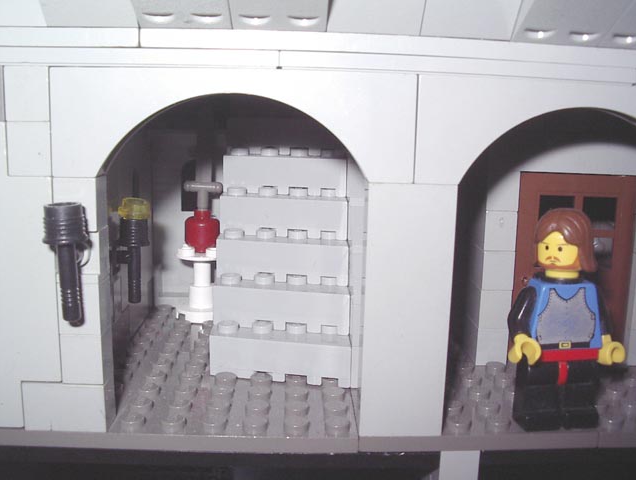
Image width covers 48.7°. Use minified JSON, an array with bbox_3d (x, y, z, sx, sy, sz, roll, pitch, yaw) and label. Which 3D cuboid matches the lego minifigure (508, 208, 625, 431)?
[{"bbox_3d":[0.047,0.015,0.137,0.024,0.043,0.013,-1,9,-5],"label":"lego minifigure"}]

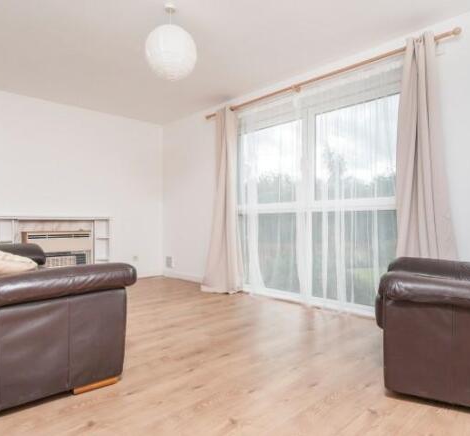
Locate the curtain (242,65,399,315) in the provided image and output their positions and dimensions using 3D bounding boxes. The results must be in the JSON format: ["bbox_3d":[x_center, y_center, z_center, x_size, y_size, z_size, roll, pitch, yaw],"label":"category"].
[{"bbox_3d":[0.689,-0.197,3.333,0.110,2.180,1.980,0,0,-45],"label":"curtain"}]

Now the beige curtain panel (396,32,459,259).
[{"bbox_3d":[1.452,-0.249,2.471,0.200,2.290,0.460,0,0,-45],"label":"beige curtain panel"}]

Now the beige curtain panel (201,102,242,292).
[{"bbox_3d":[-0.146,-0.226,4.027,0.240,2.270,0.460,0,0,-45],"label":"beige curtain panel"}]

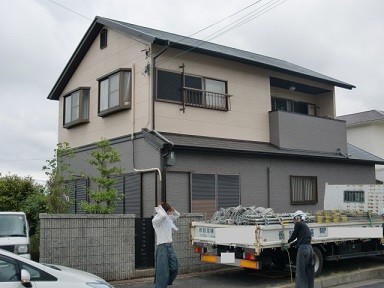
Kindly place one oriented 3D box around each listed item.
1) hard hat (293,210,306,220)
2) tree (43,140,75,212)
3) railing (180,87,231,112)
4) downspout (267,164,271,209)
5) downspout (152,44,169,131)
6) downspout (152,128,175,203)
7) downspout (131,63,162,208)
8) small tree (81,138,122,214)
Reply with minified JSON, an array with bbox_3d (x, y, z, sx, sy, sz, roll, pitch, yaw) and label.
[{"bbox_3d":[2.050,1.355,9.500,0.270,0.165,0.215,-10,0,-35],"label":"hard hat"},{"bbox_3d":[-3.263,1.498,12.201,0.760,3.071,0.760,5,-9,-38],"label":"tree"},{"bbox_3d":[0.456,-1.280,14.736,1.850,0.580,0.200,5,-9,-38],"label":"railing"},{"bbox_3d":[2.397,1.925,15.410,0.090,2.580,0.090,5,-9,-38],"label":"downspout"},{"bbox_3d":[-0.815,-1.569,13.392,0.100,2.350,0.780,5,-9,-38],"label":"downspout"},{"bbox_3d":[-0.723,1.234,12.967,0.120,3.420,0.900,5,-9,-38],"label":"downspout"},{"bbox_3d":[-1.263,0.218,13.646,0.090,5.420,1.470,5,-9,-38],"label":"downspout"},{"bbox_3d":[-2.213,1.442,12.208,0.980,3.157,0.980,5,-9,-38],"label":"small tree"}]

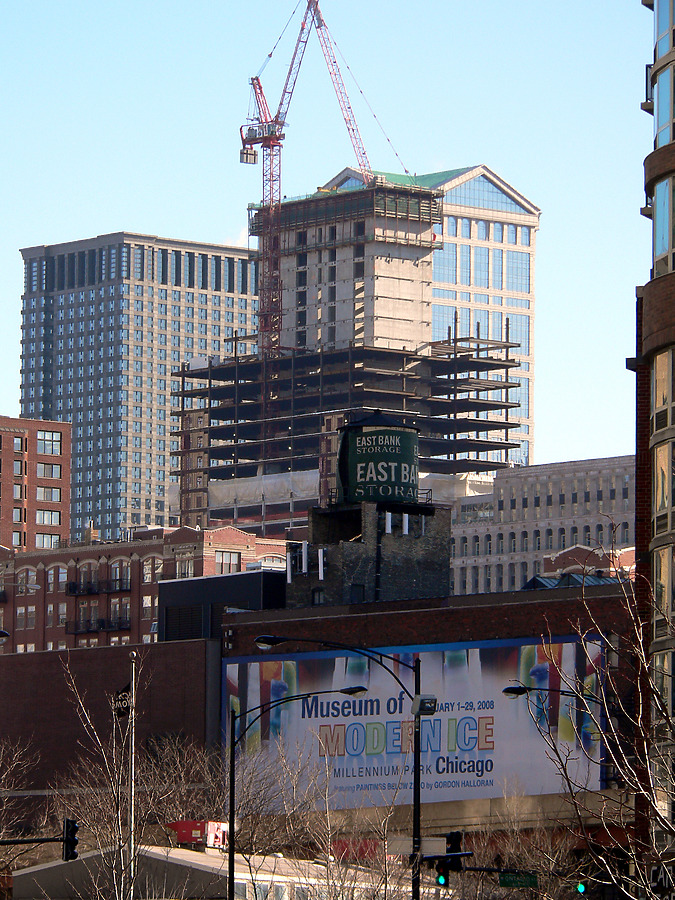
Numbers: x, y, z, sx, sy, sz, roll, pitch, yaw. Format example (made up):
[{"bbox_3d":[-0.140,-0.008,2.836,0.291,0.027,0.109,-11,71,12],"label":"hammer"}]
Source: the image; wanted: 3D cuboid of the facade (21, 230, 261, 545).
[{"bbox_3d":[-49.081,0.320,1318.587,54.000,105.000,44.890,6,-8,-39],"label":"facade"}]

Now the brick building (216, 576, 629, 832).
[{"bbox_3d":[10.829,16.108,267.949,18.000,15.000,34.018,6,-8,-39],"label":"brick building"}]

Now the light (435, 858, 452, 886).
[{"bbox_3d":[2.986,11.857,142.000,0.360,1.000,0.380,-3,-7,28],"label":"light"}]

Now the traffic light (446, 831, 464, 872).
[{"bbox_3d":[3.124,10.730,134.000,0.400,1.070,0.360,-1,-7,18],"label":"traffic light"}]

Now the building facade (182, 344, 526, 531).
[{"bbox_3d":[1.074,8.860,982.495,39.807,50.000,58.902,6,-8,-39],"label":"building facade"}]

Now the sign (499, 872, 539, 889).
[{"bbox_3d":[4.878,11.590,135.000,1.120,0.370,0.050,-2,-7,26],"label":"sign"}]

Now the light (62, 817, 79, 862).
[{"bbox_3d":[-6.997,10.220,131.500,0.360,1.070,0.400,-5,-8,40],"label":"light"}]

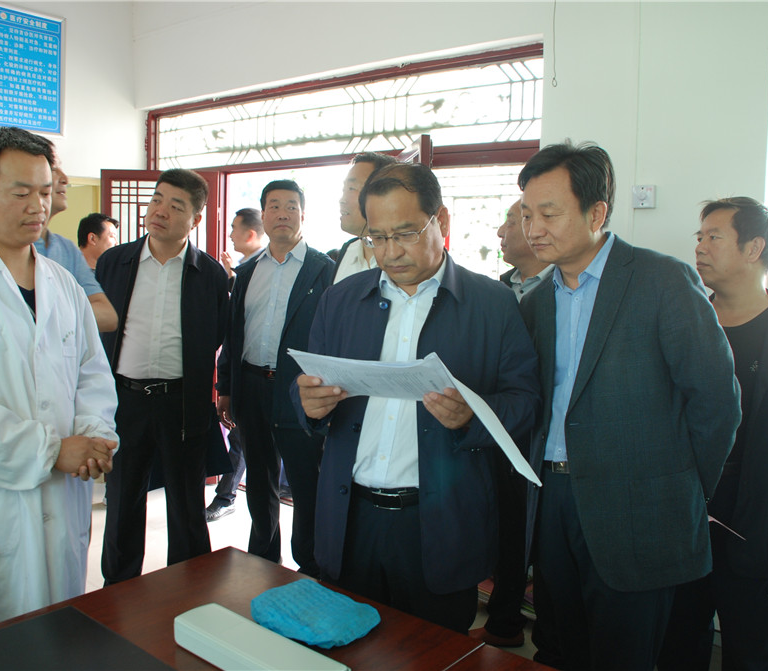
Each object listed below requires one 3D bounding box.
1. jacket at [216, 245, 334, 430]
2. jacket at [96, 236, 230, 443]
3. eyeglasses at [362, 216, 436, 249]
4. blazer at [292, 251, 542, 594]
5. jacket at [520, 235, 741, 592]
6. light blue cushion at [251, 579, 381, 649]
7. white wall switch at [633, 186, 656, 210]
[{"bbox_3d":[-0.430,0.008,3.060,0.500,0.730,0.280,3,6,14],"label":"jacket"},{"bbox_3d":[-0.823,0.015,2.830,0.490,0.740,0.320,1,6,-5],"label":"jacket"},{"bbox_3d":[0.036,-0.214,1.560,0.138,0.045,0.140,-1,26,30],"label":"eyeglasses"},{"bbox_3d":[0.064,0.184,1.630,0.550,0.730,0.360,3,6,15],"label":"blazer"},{"bbox_3d":[0.536,0.166,1.660,0.340,0.750,0.500,-3,7,-42],"label":"jacket"},{"bbox_3d":[-0.120,0.482,1.327,0.205,0.060,0.140,6,7,40],"label":"light blue cushion"},{"bbox_3d":[0.972,-0.517,2.800,0.087,0.087,0.025,6,7,37],"label":"white wall switch"}]

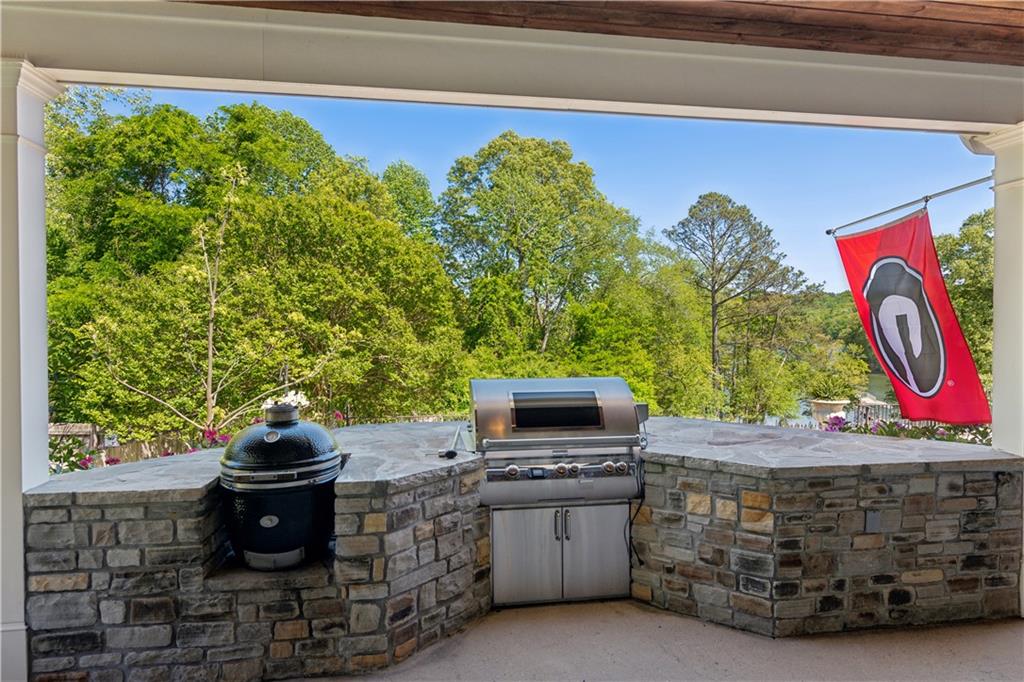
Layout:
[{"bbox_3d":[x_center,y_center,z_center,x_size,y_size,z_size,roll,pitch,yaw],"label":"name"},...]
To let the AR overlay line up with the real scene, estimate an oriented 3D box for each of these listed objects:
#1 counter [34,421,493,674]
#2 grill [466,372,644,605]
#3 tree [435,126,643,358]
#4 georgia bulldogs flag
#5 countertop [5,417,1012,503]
[{"bbox_3d":[-1.186,1.062,3.555,2.053,0.859,1.816,0,1,-9],"label":"counter"},{"bbox_3d":[0.275,0.854,3.538,0.987,1.273,0.711,0,1,-9],"label":"grill"},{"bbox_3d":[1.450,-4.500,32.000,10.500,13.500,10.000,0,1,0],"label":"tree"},{"bbox_3d":[2.892,-0.128,4.402,0.118,1.510,0.888,-21,4,-8],"label":"georgia bulldogs flag"},{"bbox_3d":[0.218,0.659,3.776,5.034,0.069,1.846,0,1,-9],"label":"countertop"}]

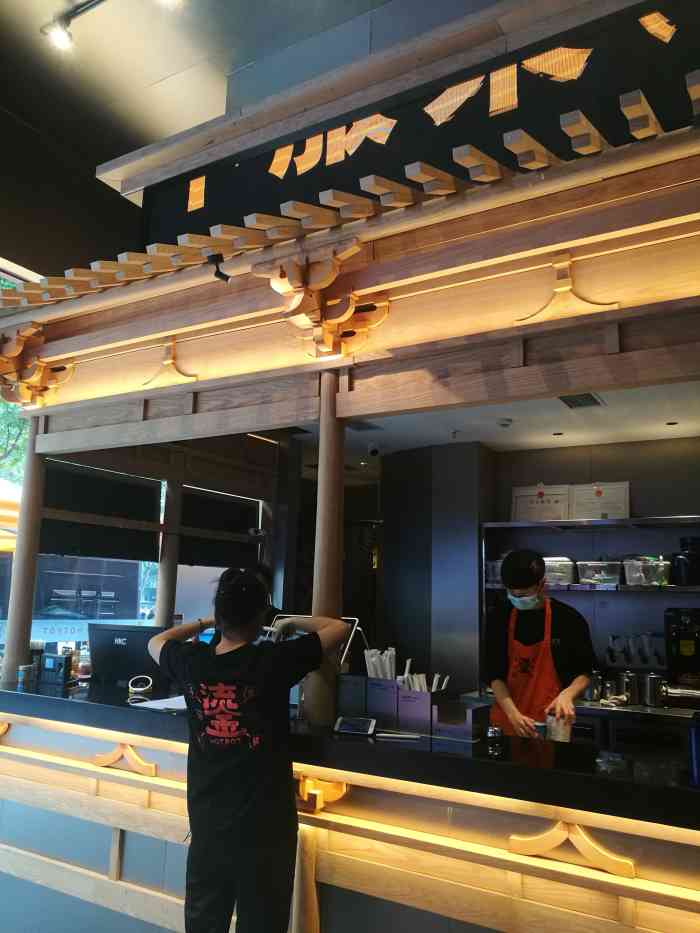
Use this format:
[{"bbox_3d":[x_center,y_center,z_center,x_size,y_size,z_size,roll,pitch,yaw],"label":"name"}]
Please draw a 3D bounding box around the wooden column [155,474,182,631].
[{"bbox_3d":[-1.178,0.661,4.692,0.115,1.120,0.115,-5,-11,31],"label":"wooden column"}]

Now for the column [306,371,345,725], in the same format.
[{"bbox_3d":[-0.092,0.311,3.028,0.124,1.424,0.124,1,-10,0],"label":"column"}]

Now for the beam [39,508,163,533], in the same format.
[{"bbox_3d":[-1.498,0.341,4.523,0.051,0.061,0.975,-5,-11,31],"label":"beam"}]

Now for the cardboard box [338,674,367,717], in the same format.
[{"bbox_3d":[0.041,0.923,2.892,0.138,0.190,0.135,-5,-11,31],"label":"cardboard box"}]

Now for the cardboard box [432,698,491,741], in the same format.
[{"bbox_3d":[0.404,0.919,2.633,0.150,0.114,0.167,-5,-11,31],"label":"cardboard box"}]

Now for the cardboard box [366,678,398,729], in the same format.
[{"bbox_3d":[0.159,0.903,2.774,0.130,0.183,0.146,-5,-11,31],"label":"cardboard box"}]

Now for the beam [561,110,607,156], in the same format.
[{"bbox_3d":[0.780,-1.087,2.409,0.060,0.066,0.394,-5,7,31],"label":"beam"}]

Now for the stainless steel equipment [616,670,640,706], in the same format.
[{"bbox_3d":[1.572,1.254,4.109,0.120,0.175,0.120,-5,-11,31],"label":"stainless steel equipment"}]

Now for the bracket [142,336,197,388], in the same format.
[{"bbox_3d":[-0.894,-0.523,3.684,0.363,0.258,0.051,-5,-11,31],"label":"bracket"}]

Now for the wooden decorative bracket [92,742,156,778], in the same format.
[{"bbox_3d":[-0.944,1.243,3.114,0.375,0.110,0.050,-5,-11,31],"label":"wooden decorative bracket"}]

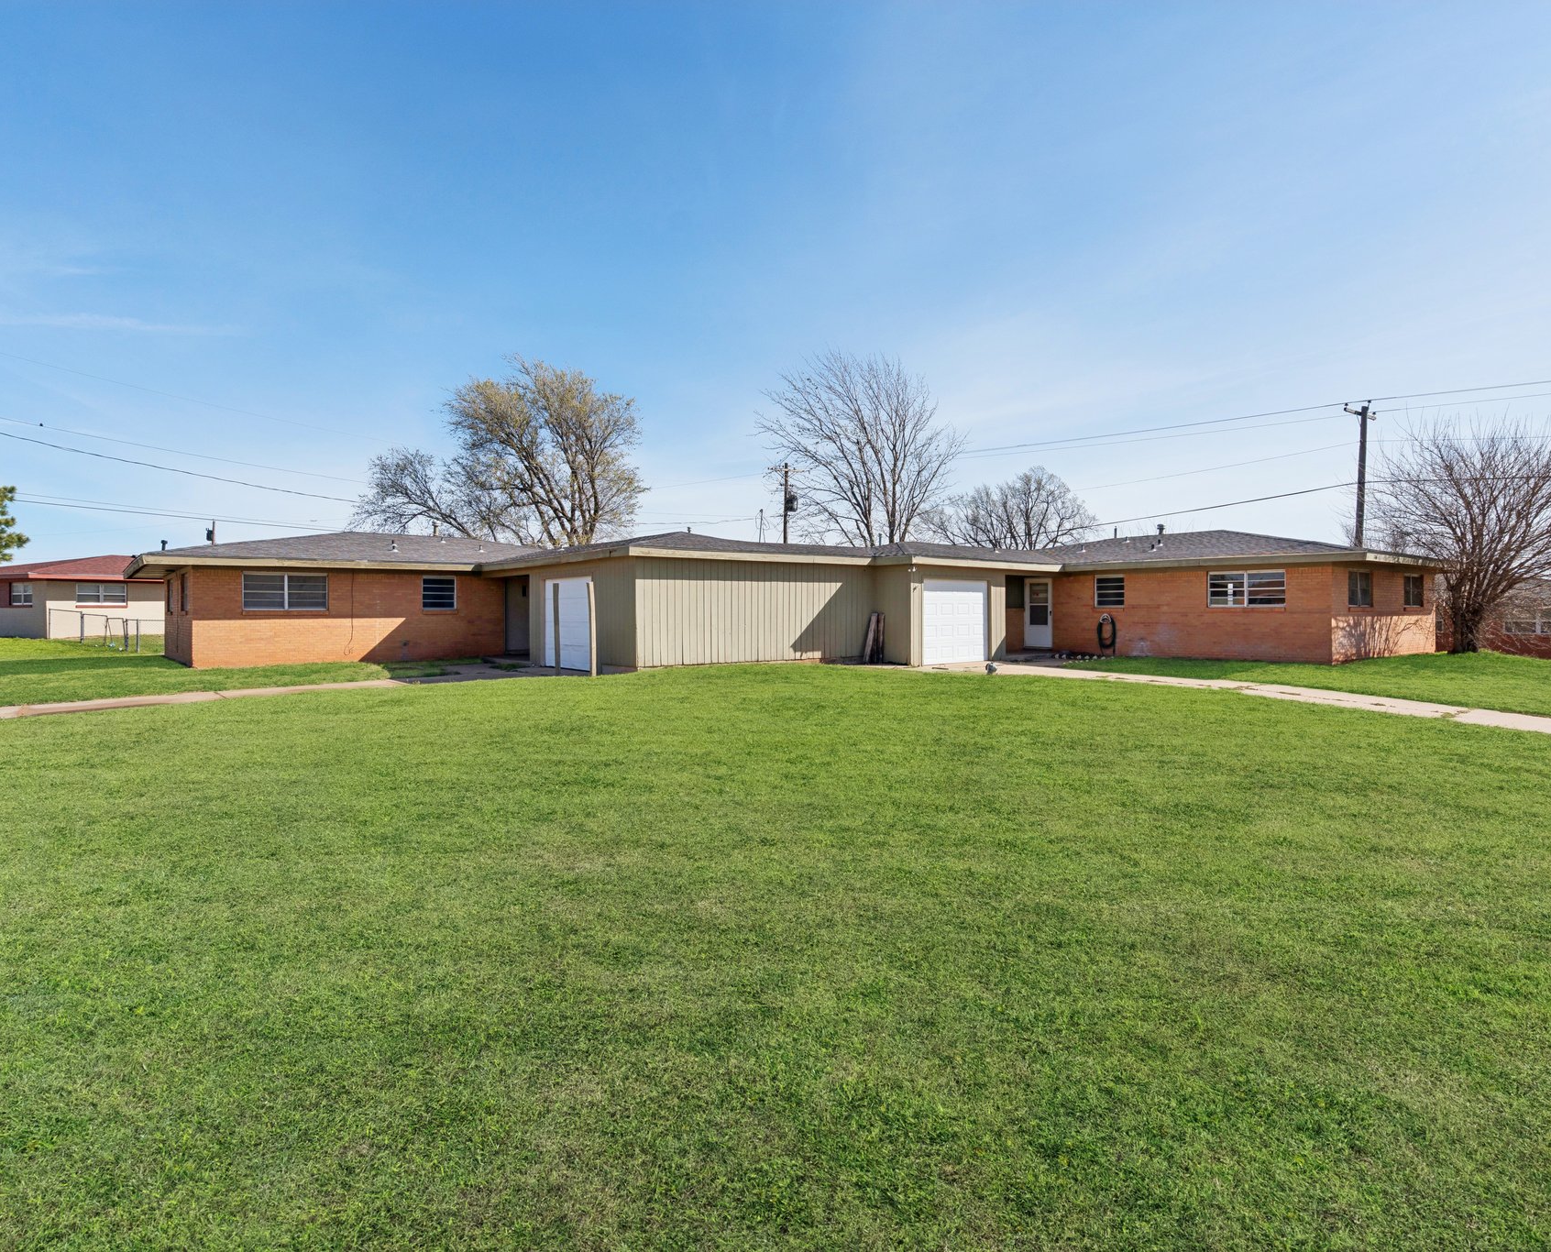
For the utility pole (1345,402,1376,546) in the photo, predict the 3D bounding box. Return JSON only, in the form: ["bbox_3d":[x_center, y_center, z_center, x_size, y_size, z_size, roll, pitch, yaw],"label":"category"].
[{"bbox_3d":[20.970,-3.470,30.000,2.200,9.100,0.400,-1,1,-33],"label":"utility pole"}]

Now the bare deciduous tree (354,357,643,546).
[{"bbox_3d":[-13.200,-6.200,40.000,12.900,13.400,11.200,0,1,-18],"label":"bare deciduous tree"}]

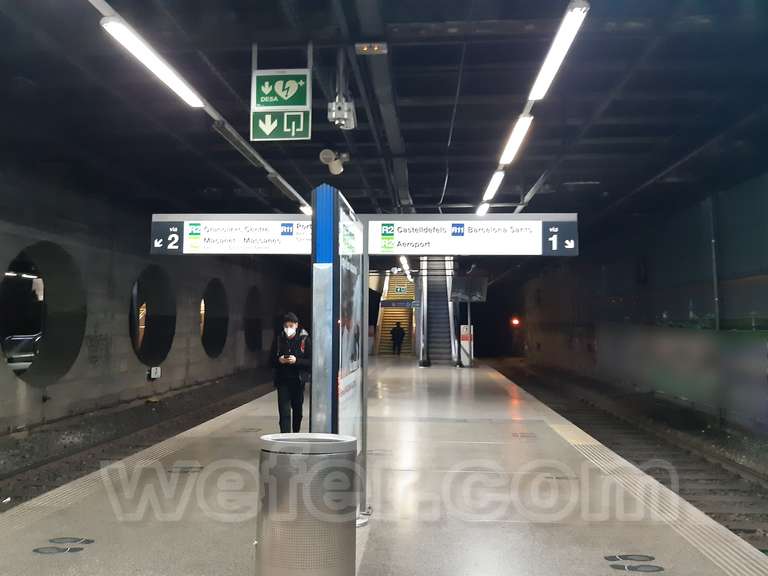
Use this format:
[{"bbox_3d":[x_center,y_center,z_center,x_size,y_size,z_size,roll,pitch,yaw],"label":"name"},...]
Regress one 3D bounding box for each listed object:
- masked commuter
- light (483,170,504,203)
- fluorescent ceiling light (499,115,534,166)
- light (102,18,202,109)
[{"bbox_3d":[-1.180,1.196,7.357,0.530,1.750,0.420,0,-3,-1],"label":"masked commuter"},{"bbox_3d":[1.607,-1.500,8.441,0.125,0.080,1.570,0,-3,4],"label":"light"},{"bbox_3d":[1.487,-1.663,6.512,0.125,0.080,1.570,0,-3,4],"label":"fluorescent ceiling light"},{"bbox_3d":[-1.823,-1.798,4.718,0.130,0.080,1.570,0,-3,4],"label":"light"}]

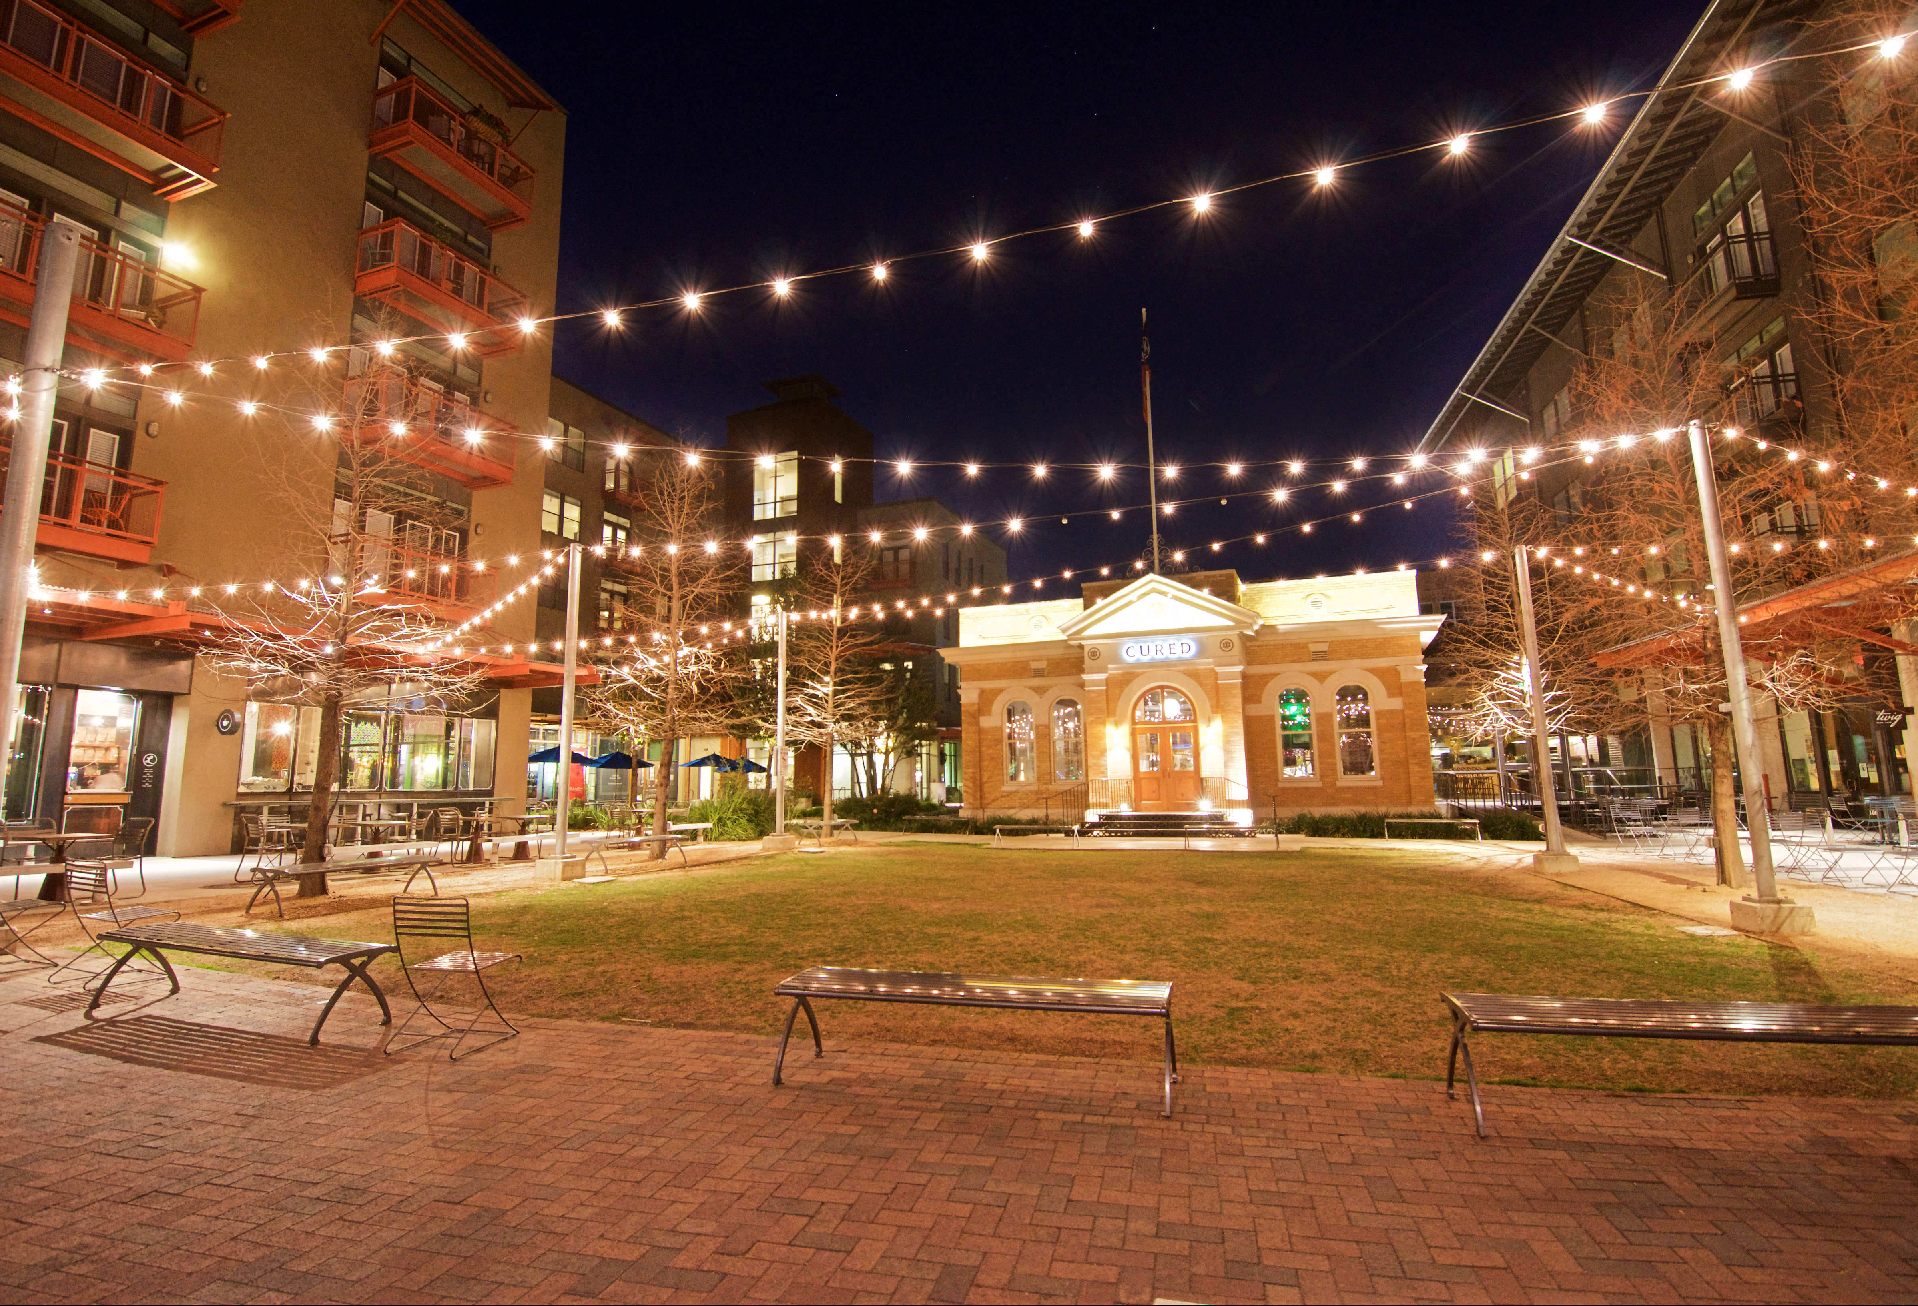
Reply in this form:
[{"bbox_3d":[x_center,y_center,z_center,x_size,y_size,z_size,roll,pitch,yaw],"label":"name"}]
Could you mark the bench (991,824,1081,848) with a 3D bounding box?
[{"bbox_3d":[1.718,3.908,18.614,1.850,0.440,0.490,-3,-9,17],"label":"bench"}]

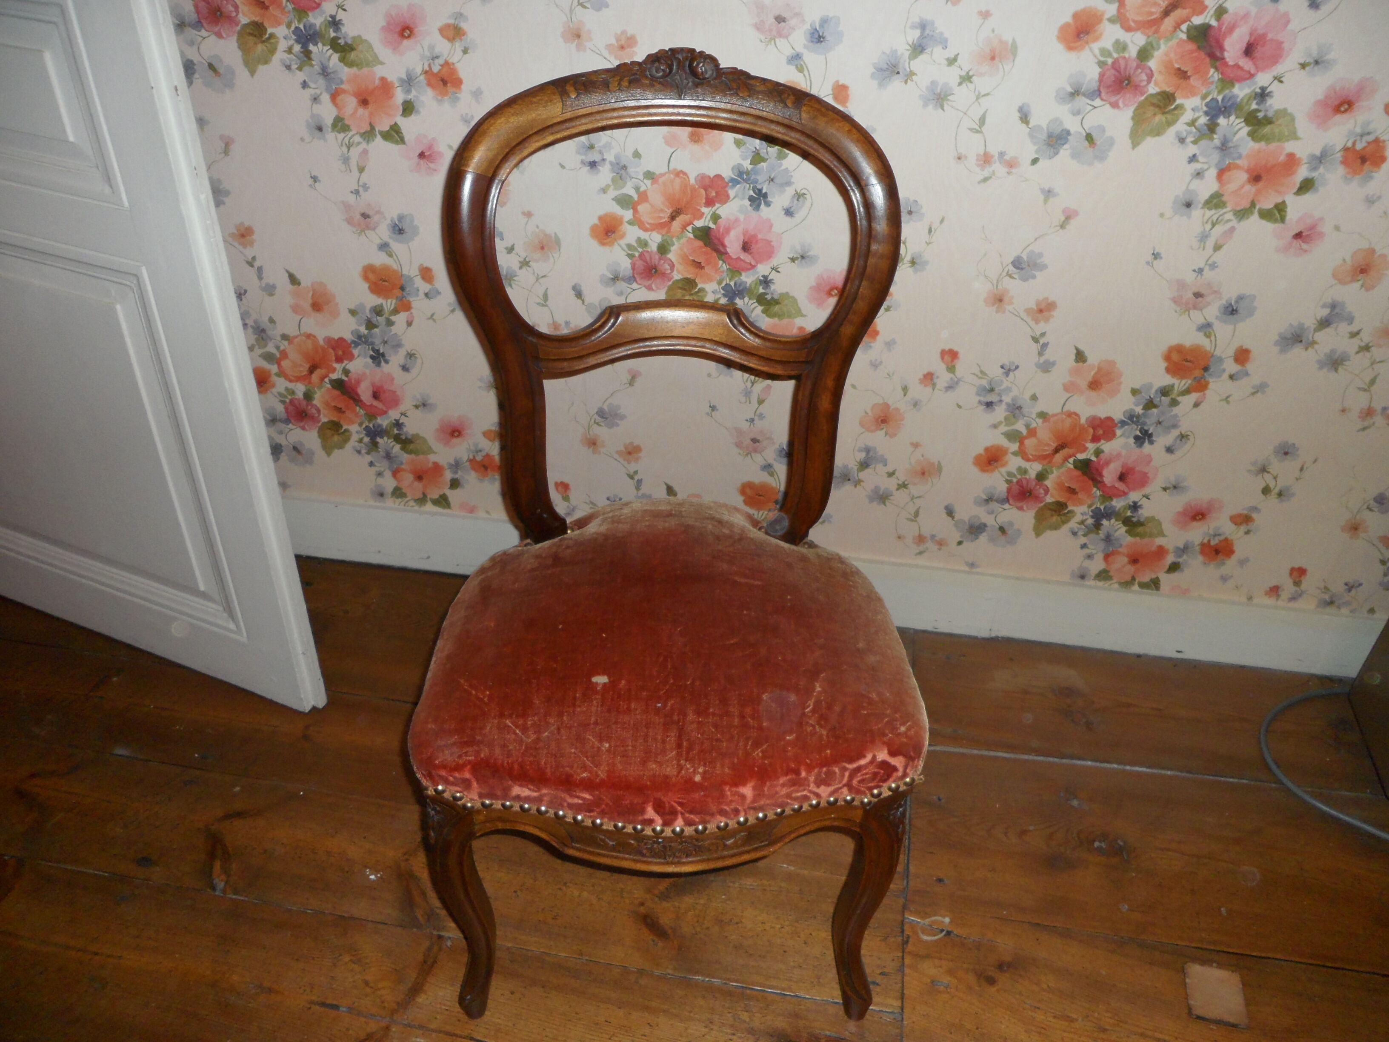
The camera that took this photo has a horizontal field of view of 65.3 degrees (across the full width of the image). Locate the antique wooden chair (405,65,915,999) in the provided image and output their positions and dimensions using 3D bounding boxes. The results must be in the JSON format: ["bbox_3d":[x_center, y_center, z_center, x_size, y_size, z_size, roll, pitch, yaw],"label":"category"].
[{"bbox_3d":[-0.021,0.065,1.040,0.456,0.870,0.525,1,35,-1],"label":"antique wooden chair"}]

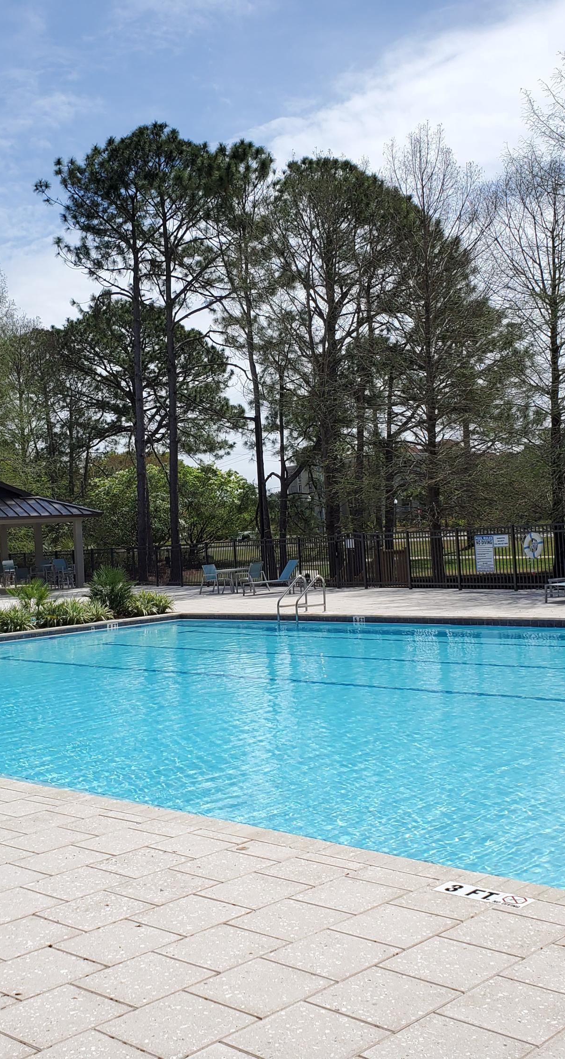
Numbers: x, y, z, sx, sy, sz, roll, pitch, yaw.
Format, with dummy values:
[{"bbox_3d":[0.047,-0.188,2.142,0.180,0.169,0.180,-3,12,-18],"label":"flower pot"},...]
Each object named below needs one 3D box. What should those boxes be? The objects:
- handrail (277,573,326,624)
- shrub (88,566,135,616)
[{"bbox_3d":[0.431,1.576,24.056,0.620,1.060,0.980,-4,-1,42],"label":"handrail"},{"bbox_3d":[-4.164,1.487,25.807,1.150,1.250,1.150,-3,-1,0],"label":"shrub"}]

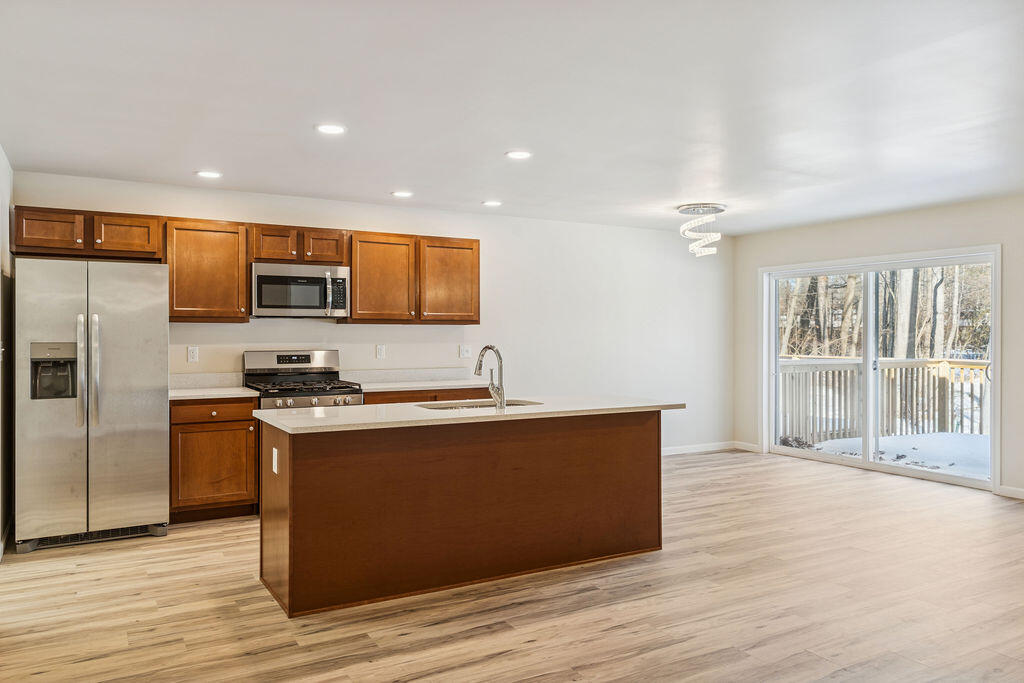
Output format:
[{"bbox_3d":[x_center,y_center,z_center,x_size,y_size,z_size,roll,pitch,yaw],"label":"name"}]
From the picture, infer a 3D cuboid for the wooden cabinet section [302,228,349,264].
[{"bbox_3d":[-1.575,-0.757,5.860,0.353,0.248,0.319,0,0,-29],"label":"wooden cabinet section"}]

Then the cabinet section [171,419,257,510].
[{"bbox_3d":[-2.253,0.859,5.315,0.568,0.625,0.607,0,0,-29],"label":"cabinet section"}]

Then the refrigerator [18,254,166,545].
[{"bbox_3d":[-2.810,0.387,4.814,0.834,1.786,0.835,0,0,-30],"label":"refrigerator"}]

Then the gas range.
[{"bbox_3d":[-1.644,0.682,5.602,0.757,1.190,0.685,0,0,-30],"label":"gas range"}]

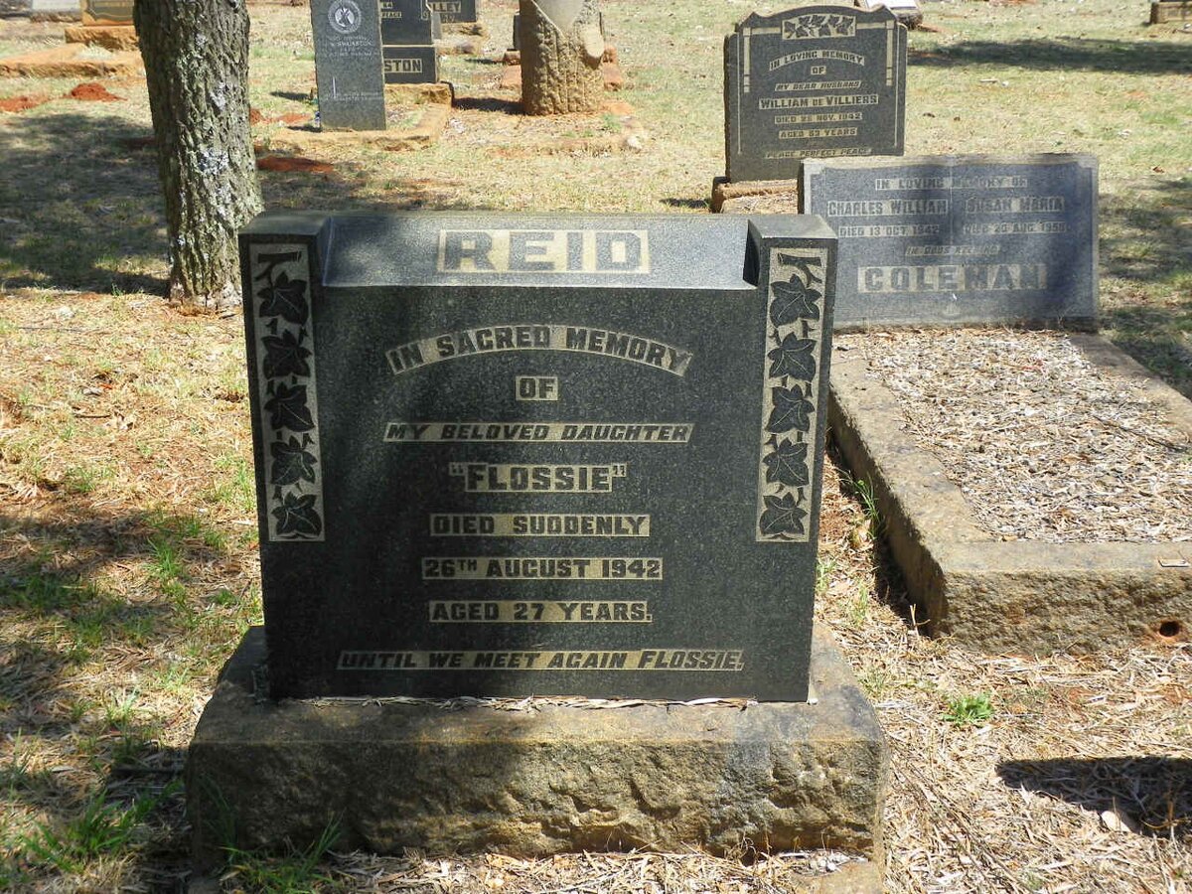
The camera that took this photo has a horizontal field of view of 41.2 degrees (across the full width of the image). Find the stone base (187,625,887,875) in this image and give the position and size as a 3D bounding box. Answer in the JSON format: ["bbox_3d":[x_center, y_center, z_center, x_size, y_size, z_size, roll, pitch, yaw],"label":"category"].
[{"bbox_3d":[-0.095,0.496,2.706,1.090,0.225,0.430,0,19,-1],"label":"stone base"}]

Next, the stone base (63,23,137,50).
[{"bbox_3d":[-4.267,-3.787,14.571,1.120,0.180,0.410,2,19,4],"label":"stone base"}]

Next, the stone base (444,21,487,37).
[{"bbox_3d":[-1.716,-4.512,17.016,1.080,0.145,0.400,1,19,0],"label":"stone base"}]

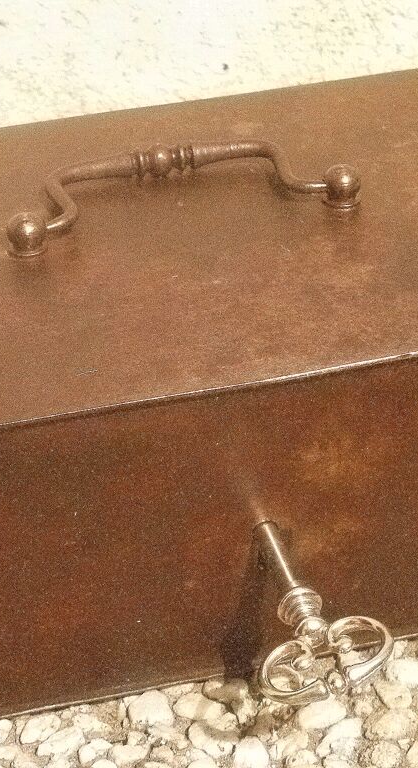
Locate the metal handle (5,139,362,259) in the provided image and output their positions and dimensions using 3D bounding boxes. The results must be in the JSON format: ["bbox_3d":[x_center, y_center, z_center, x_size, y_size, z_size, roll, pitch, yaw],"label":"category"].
[{"bbox_3d":[-0.012,-0.069,0.701,0.123,0.013,0.050,-10,35,-11],"label":"metal handle"}]

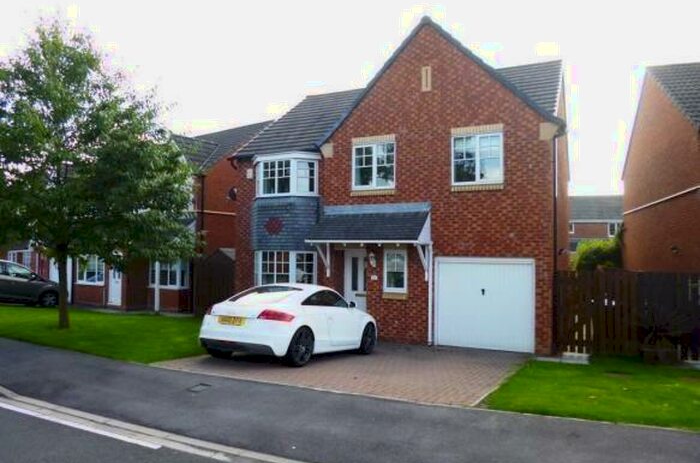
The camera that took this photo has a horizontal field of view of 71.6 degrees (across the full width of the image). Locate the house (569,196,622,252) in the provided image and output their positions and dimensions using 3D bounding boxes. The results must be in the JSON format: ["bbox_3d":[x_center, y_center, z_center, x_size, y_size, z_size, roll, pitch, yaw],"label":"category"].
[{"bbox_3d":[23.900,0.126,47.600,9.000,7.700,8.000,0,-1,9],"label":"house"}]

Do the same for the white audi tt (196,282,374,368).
[{"bbox_3d":[-0.947,1.760,9.677,1.842,1.352,4.178,0,-8,29],"label":"white audi tt"}]

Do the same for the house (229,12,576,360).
[{"bbox_3d":[2.143,-1.121,15.422,8.715,7.800,9.000,0,-2,26],"label":"house"}]

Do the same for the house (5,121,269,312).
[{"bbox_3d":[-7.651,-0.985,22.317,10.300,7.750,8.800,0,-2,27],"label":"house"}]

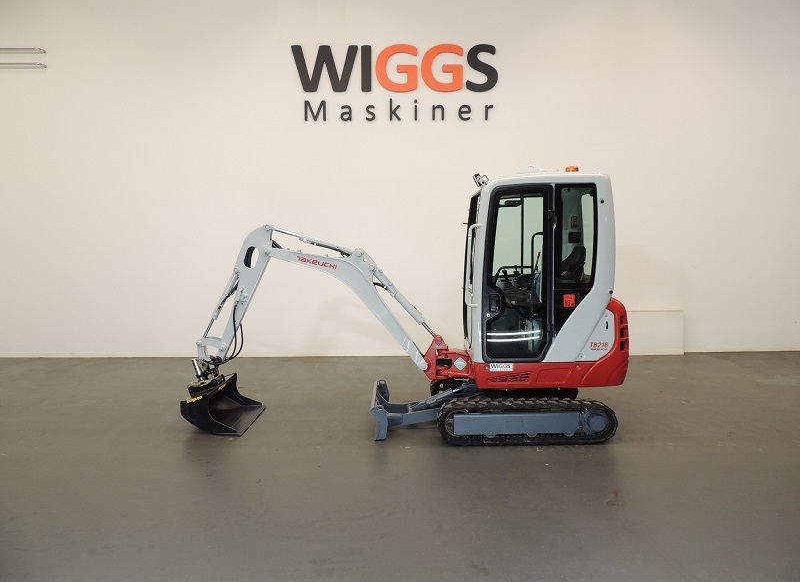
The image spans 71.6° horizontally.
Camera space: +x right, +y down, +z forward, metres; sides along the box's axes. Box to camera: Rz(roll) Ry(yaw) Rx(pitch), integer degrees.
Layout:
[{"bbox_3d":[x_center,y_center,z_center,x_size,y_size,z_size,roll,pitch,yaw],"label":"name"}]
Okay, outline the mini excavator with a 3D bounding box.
[{"bbox_3d":[0.080,0.085,5.450,4.120,2.500,1.300,0,1,0],"label":"mini excavator"}]

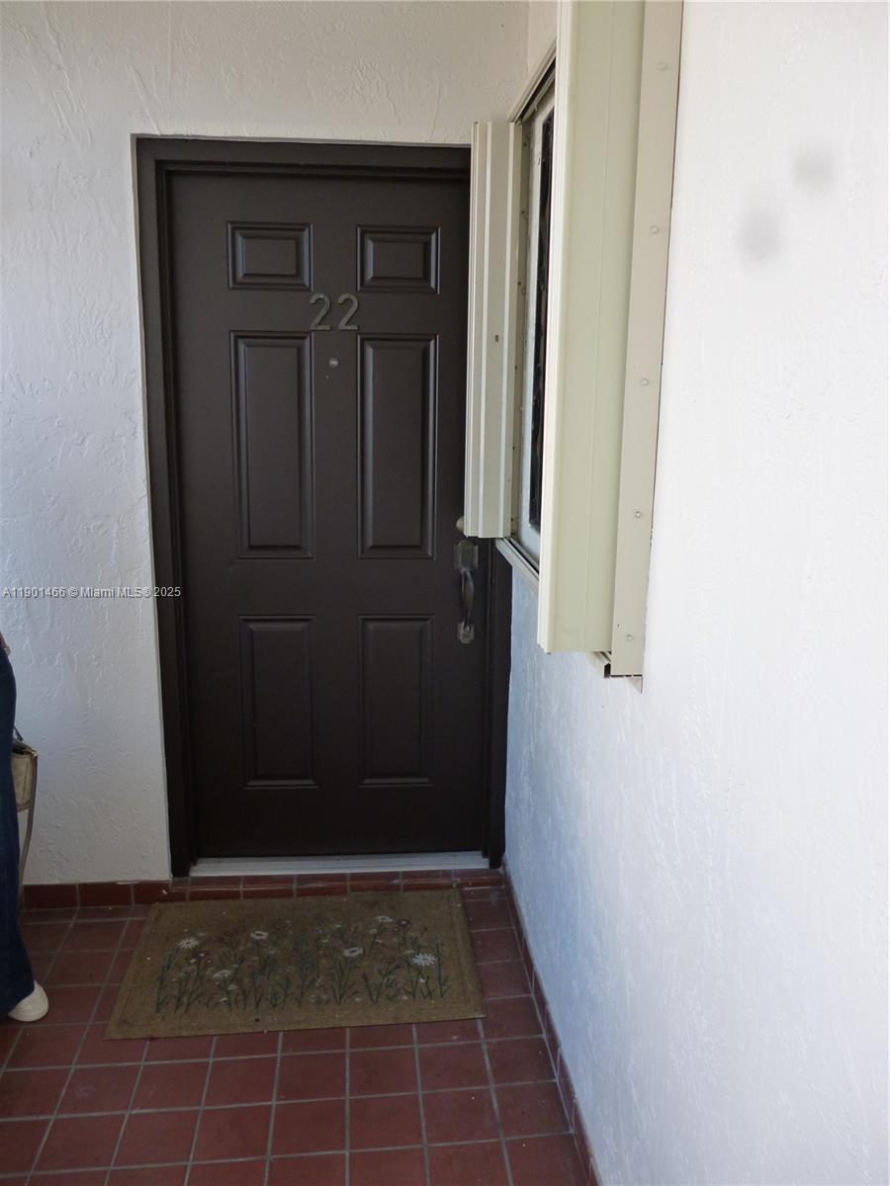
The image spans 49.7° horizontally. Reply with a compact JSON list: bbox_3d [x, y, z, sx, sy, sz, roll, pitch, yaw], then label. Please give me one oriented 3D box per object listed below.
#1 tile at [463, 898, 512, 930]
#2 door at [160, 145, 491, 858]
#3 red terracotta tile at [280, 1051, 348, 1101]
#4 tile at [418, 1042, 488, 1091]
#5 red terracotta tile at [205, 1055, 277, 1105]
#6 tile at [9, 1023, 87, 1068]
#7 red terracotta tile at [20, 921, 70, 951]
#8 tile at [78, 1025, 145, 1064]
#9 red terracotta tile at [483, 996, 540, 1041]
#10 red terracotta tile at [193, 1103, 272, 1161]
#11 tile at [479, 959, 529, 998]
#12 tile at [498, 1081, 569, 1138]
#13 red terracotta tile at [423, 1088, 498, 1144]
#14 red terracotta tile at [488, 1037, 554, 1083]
[{"bbox_3d":[0.112,0.957,2.830,0.156,0.013,0.145,-1,13,-6],"label":"tile"},{"bbox_3d":[-0.310,-0.155,2.781,1.020,2.110,0.140,-1,12,-6],"label":"door"},{"bbox_3d":[-0.301,1.103,2.183,0.151,0.013,0.144,-1,13,-6],"label":"red terracotta tile"},{"bbox_3d":[0.018,1.097,2.212,0.150,0.013,0.150,-1,12,-6],"label":"tile"},{"bbox_3d":[-0.456,1.102,2.157,0.150,0.013,0.150,-1,12,-6],"label":"red terracotta tile"},{"bbox_3d":[-0.935,1.074,2.261,0.150,0.013,0.150,-1,12,-6],"label":"tile"},{"bbox_3d":[-1.143,0.977,2.695,0.149,0.012,0.149,-1,12,-6],"label":"red terracotta tile"},{"bbox_3d":[-0.780,1.071,2.276,0.149,0.012,0.149,-1,12,-6],"label":"tile"},{"bbox_3d":[0.157,1.062,2.388,0.150,0.013,0.150,-1,12,-6],"label":"red terracotta tile"},{"bbox_3d":[-0.441,1.134,2.008,0.150,0.013,0.150,-1,12,-6],"label":"red terracotta tile"},{"bbox_3d":[0.143,1.026,2.533,0.153,0.013,0.145,-1,13,-6],"label":"tile"},{"bbox_3d":[0.186,1.125,2.079,0.149,0.012,0.149,-1,12,-6],"label":"tile"},{"bbox_3d":[0.033,1.133,2.071,0.154,0.013,0.143,-1,13,-6],"label":"red terracotta tile"},{"bbox_3d":[0.175,1.096,2.236,0.148,0.013,0.143,-1,13,-6],"label":"red terracotta tile"}]

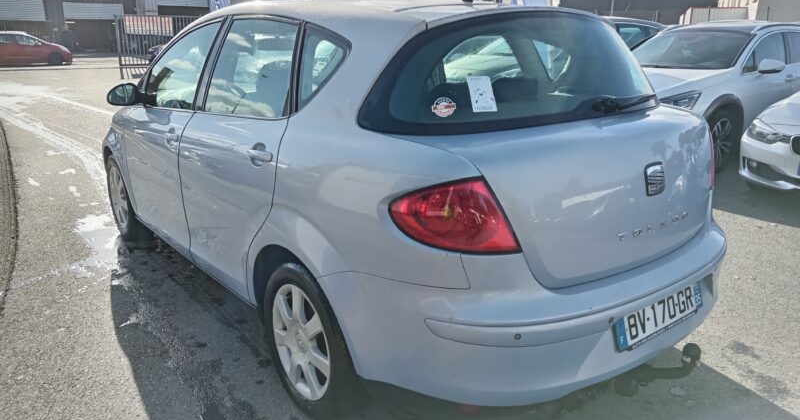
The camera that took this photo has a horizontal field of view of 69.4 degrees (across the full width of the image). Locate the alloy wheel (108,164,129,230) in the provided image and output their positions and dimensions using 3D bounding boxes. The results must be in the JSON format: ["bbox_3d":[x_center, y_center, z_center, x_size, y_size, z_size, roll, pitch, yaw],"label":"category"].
[{"bbox_3d":[-1.908,-0.098,4.102,0.170,0.435,0.435,-11,20,-37],"label":"alloy wheel"}]

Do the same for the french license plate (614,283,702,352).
[{"bbox_3d":[0.861,0.346,1.890,0.520,0.110,0.015,-11,5,-37],"label":"french license plate"}]

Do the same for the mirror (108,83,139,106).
[{"bbox_3d":[-1.541,-0.644,3.211,0.175,0.122,0.130,-11,20,-37],"label":"mirror"}]

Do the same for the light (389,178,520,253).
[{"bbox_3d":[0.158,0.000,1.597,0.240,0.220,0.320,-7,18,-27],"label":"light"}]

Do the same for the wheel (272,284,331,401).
[{"bbox_3d":[-0.307,0.473,2.163,0.170,0.435,0.435,-11,20,-37],"label":"wheel"}]

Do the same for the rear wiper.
[{"bbox_3d":[0.809,-0.377,2.046,0.080,0.060,0.440,15,21,42],"label":"rear wiper"}]

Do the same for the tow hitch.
[{"bbox_3d":[0.859,0.527,1.941,0.085,0.270,0.270,-11,20,-37],"label":"tow hitch"}]

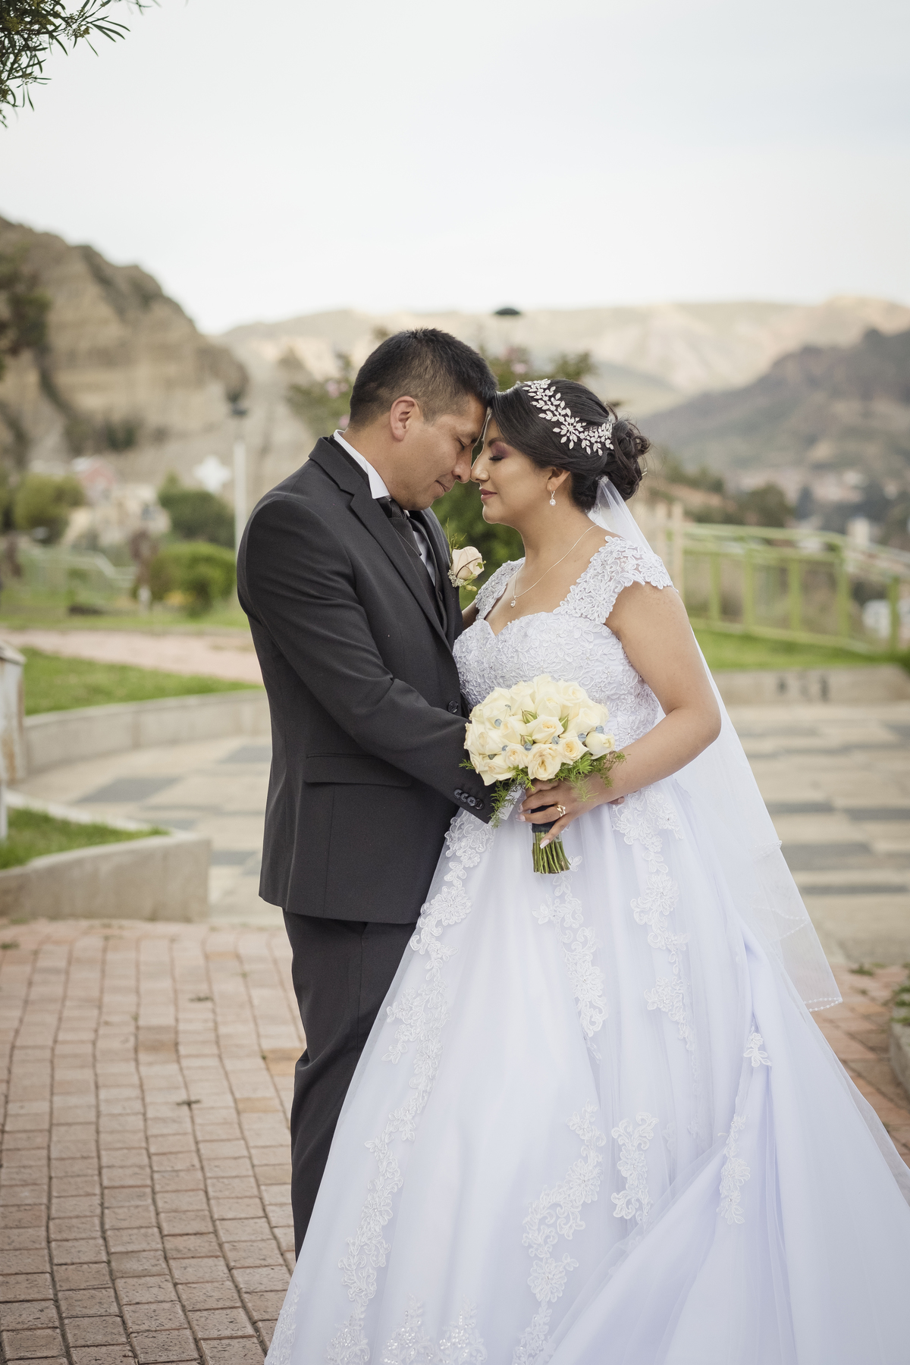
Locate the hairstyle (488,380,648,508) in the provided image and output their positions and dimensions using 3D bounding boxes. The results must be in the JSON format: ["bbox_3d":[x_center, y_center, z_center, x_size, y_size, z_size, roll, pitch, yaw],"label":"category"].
[{"bbox_3d":[0.176,-0.370,4.950,0.250,0.205,0.180,-1,3,-12],"label":"hairstyle"}]

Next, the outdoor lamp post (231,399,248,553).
[{"bbox_3d":[-2.910,-2.412,43.000,0.230,2.850,0.230,0,2,0],"label":"outdoor lamp post"}]

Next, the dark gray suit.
[{"bbox_3d":[-0.134,0.341,5.000,0.450,1.450,0.530,2,3,32],"label":"dark gray suit"}]

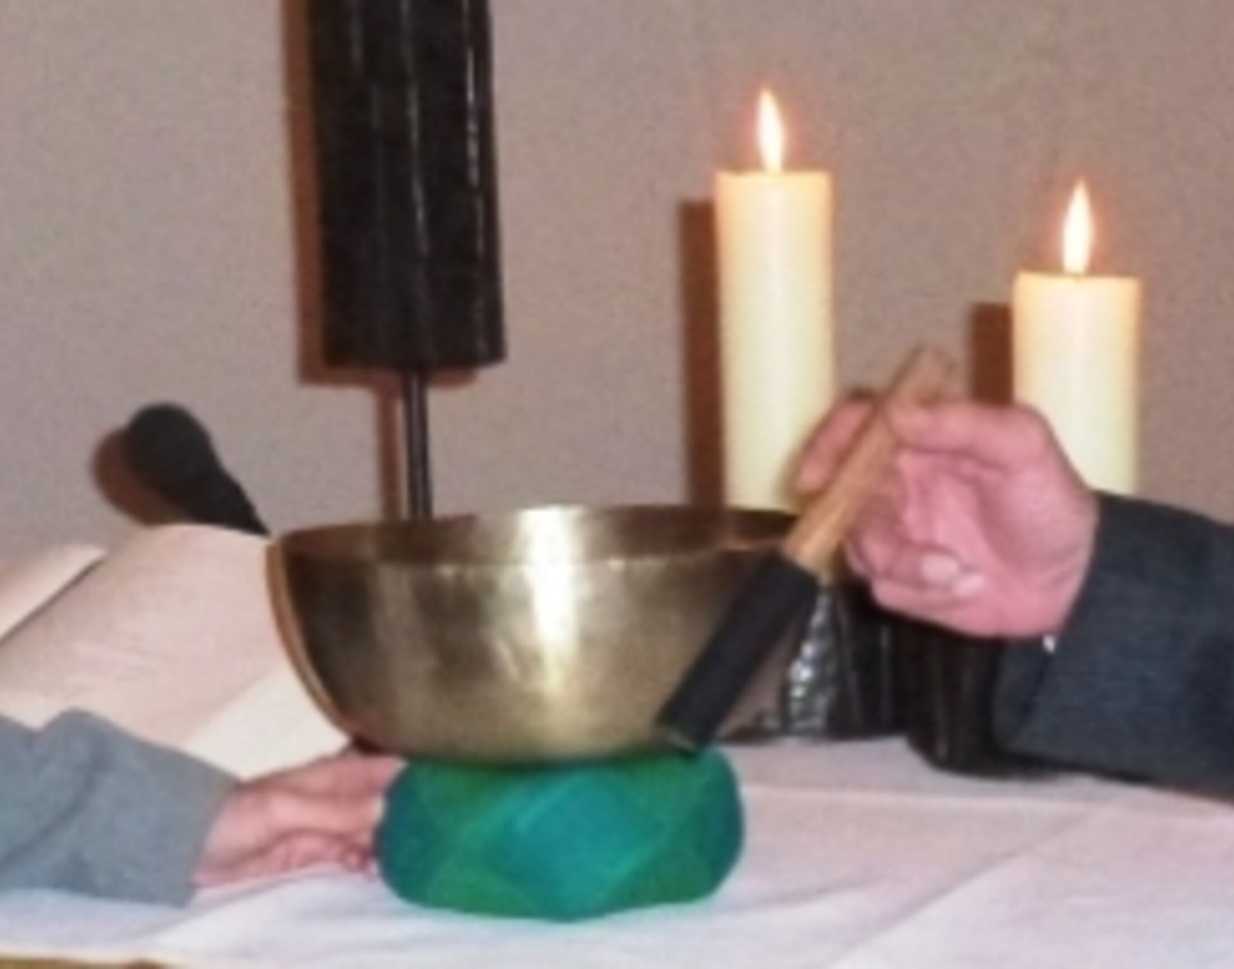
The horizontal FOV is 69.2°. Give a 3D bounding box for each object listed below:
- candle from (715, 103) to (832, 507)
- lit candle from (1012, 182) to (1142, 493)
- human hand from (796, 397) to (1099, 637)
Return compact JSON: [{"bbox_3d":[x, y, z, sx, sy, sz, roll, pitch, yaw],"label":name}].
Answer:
[{"bbox_3d":[0.101,-0.105,0.565,0.073,0.290,0.073,-1,4,0],"label":"candle"},{"bbox_3d":[0.270,-0.069,0.525,0.073,0.220,0.073,-1,4,0],"label":"lit candle"},{"bbox_3d":[0.155,0.015,0.420,0.140,0.110,0.090,-2,4,-6],"label":"human hand"}]

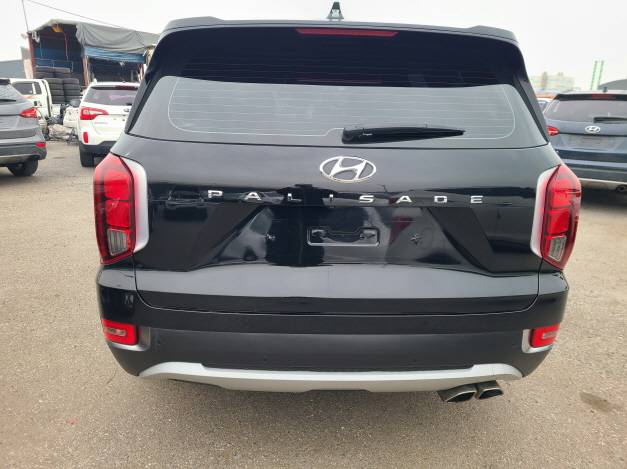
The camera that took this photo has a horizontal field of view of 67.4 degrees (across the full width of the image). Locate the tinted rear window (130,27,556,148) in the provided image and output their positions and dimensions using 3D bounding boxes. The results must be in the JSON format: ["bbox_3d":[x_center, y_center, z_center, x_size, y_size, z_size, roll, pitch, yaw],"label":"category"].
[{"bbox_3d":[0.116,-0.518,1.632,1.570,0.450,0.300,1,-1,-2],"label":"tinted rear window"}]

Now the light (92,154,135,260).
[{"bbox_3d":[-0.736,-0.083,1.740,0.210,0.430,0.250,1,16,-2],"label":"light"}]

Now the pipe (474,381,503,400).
[{"bbox_3d":[0.655,0.575,1.835,0.113,0.065,0.160,1,16,-2],"label":"pipe"}]

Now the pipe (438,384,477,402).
[{"bbox_3d":[0.540,0.578,1.811,0.115,0.065,0.160,1,16,-2],"label":"pipe"}]

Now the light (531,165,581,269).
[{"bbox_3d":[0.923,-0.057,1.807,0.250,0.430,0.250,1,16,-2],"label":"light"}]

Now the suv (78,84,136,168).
[{"bbox_3d":[-4.139,-2.669,10.996,1.885,1.710,4.685,-3,16,-16],"label":"suv"}]

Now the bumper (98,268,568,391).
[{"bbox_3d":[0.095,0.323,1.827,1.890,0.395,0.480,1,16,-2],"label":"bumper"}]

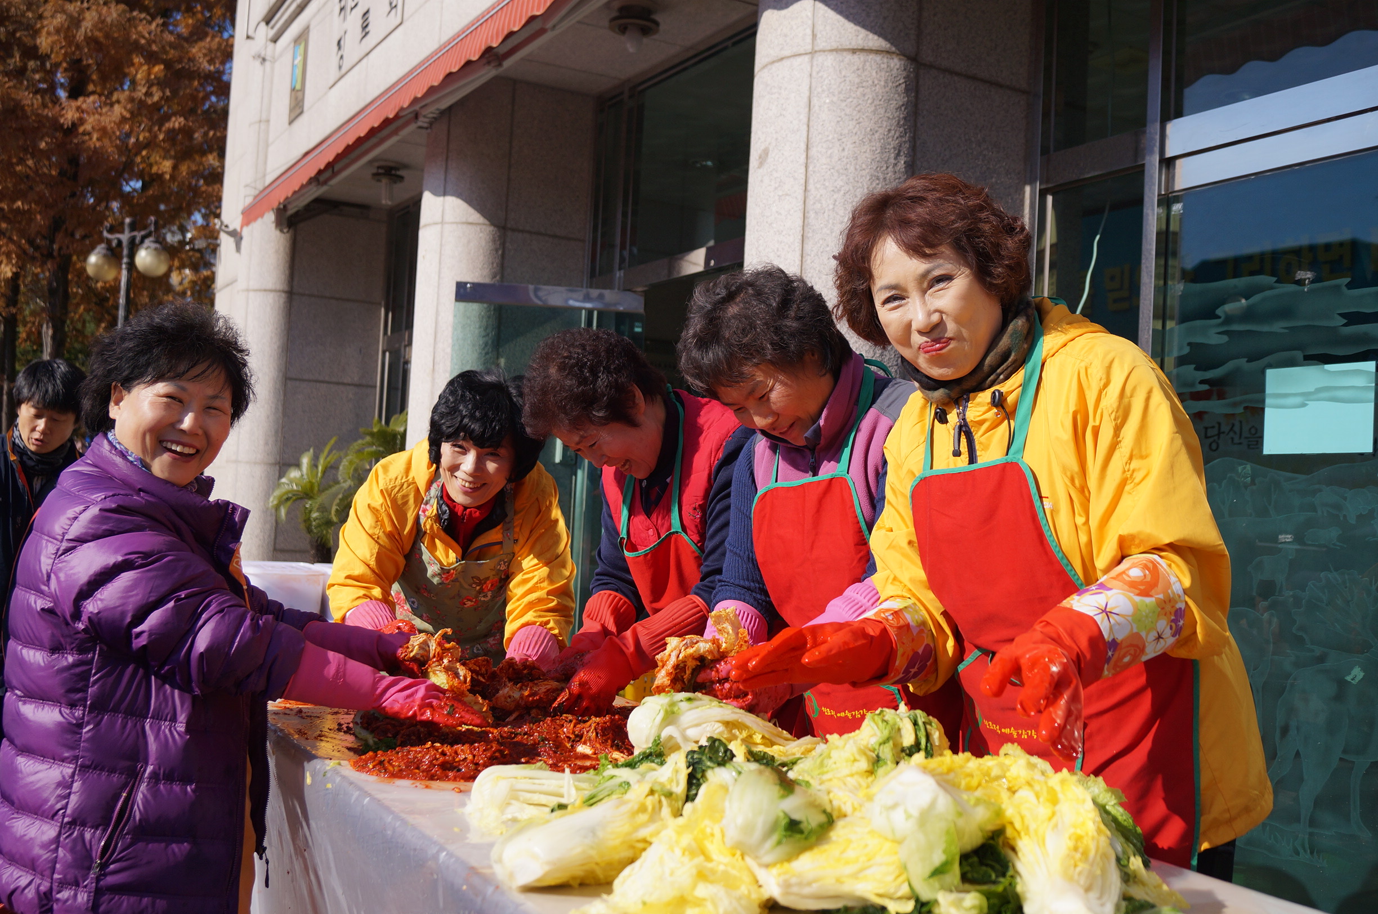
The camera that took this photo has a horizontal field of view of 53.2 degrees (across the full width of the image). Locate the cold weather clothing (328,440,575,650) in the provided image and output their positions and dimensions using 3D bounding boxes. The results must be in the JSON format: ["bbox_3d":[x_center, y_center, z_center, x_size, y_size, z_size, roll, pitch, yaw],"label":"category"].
[{"bbox_3d":[-0.427,0.224,2.502,0.460,0.520,0.420,3,-2,-13],"label":"cold weather clothing"}]

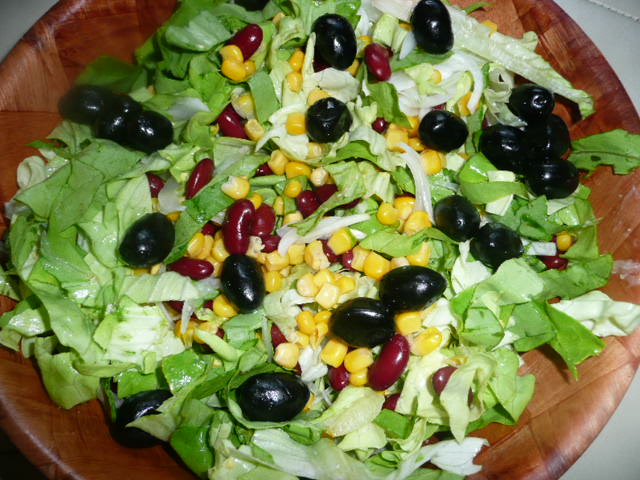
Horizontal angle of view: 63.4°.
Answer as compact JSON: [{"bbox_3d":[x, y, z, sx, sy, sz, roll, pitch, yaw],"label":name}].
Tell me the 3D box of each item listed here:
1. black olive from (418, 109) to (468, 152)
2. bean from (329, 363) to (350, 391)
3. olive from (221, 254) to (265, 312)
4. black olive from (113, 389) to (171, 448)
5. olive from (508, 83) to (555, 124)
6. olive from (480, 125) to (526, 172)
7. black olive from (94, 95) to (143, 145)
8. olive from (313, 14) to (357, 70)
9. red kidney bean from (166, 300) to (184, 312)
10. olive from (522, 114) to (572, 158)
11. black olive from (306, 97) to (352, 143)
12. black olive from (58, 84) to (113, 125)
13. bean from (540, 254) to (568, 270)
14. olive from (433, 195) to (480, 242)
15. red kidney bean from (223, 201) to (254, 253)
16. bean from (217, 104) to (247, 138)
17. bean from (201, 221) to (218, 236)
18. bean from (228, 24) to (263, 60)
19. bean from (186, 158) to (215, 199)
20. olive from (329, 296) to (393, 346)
[{"bbox_3d":[0.051,-0.044,0.212,0.021,0.017,0.017,16,72,5],"label":"black olive"},{"bbox_3d":[0.008,0.048,0.185,0.008,0.007,0.015,11,72,3],"label":"bean"},{"bbox_3d":[-0.030,0.017,0.204,0.017,0.017,0.024,-21,72,-8],"label":"olive"},{"bbox_3d":[-0.063,0.063,0.183,0.024,0.017,0.017,-27,82,-25],"label":"black olive"},{"bbox_3d":[0.091,-0.059,0.223,0.018,0.023,0.018,2,99,0],"label":"olive"},{"bbox_3d":[0.075,-0.038,0.214,0.022,0.018,0.018,47,111,6],"label":"olive"},{"bbox_3d":[-0.084,-0.050,0.216,0.017,0.017,0.024,36,75,11],"label":"black olive"},{"bbox_3d":[0.006,-0.086,0.226,0.018,0.018,0.024,-14,110,7],"label":"olive"},{"bbox_3d":[-0.053,0.024,0.193,0.016,0.007,0.008,32,75,10],"label":"red kidney bean"},{"bbox_3d":[0.095,-0.043,0.216,0.018,0.018,0.022,-23,40,-8],"label":"olive"},{"bbox_3d":[0.004,-0.050,0.214,0.018,0.022,0.018,0,103,1],"label":"black olive"},{"bbox_3d":[-0.099,-0.057,0.219,0.024,0.017,0.017,5,72,1],"label":"black olive"},{"bbox_3d":[0.091,0.008,0.202,0.018,0.009,0.009,14,72,3],"label":"bean"},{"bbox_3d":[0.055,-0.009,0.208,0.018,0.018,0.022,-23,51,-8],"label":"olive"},{"bbox_3d":[-0.030,-0.005,0.194,0.011,0.009,0.021,7,71,0],"label":"red kidney bean"},{"bbox_3d":[-0.037,-0.049,0.214,0.010,0.009,0.020,-35,75,-11],"label":"bean"},{"bbox_3d":[-0.043,-0.004,0.203,0.017,0.009,0.010,11,71,2],"label":"bean"},{"bbox_3d":[-0.034,-0.090,0.236,0.011,0.009,0.020,34,73,11],"label":"bean"},{"bbox_3d":[-0.048,-0.024,0.205,0.009,0.008,0.018,25,73,8],"label":"bean"},{"bbox_3d":[0.015,0.030,0.188,0.023,0.018,0.018,8,72,2],"label":"olive"}]

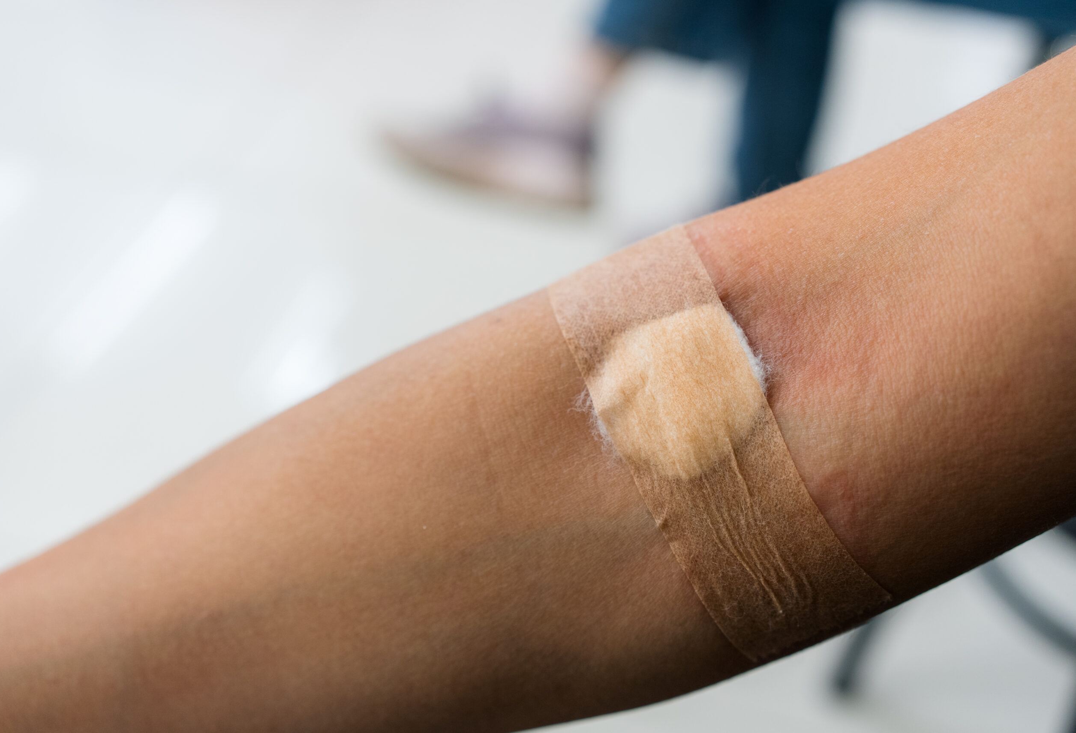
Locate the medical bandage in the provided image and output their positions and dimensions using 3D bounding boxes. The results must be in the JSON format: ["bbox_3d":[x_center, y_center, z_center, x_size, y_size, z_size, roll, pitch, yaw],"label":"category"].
[{"bbox_3d":[0.031,0.012,0.216,0.029,0.080,0.031,-29,-8,7],"label":"medical bandage"}]

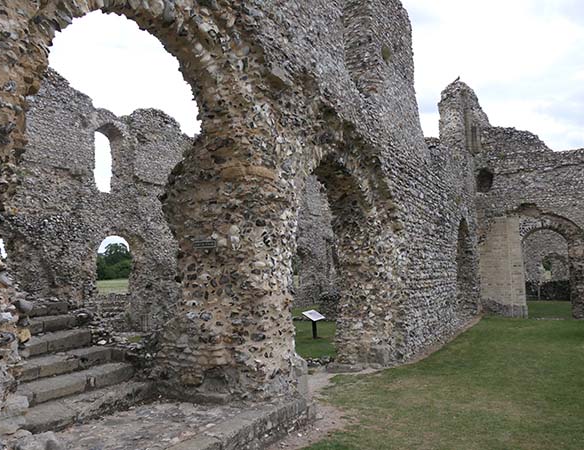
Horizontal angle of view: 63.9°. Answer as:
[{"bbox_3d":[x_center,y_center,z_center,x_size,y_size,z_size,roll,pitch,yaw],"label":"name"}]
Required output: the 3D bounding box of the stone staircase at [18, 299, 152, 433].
[{"bbox_3d":[-3.155,1.515,5.405,2.800,1.000,2.150,-4,-7,29],"label":"stone staircase"}]

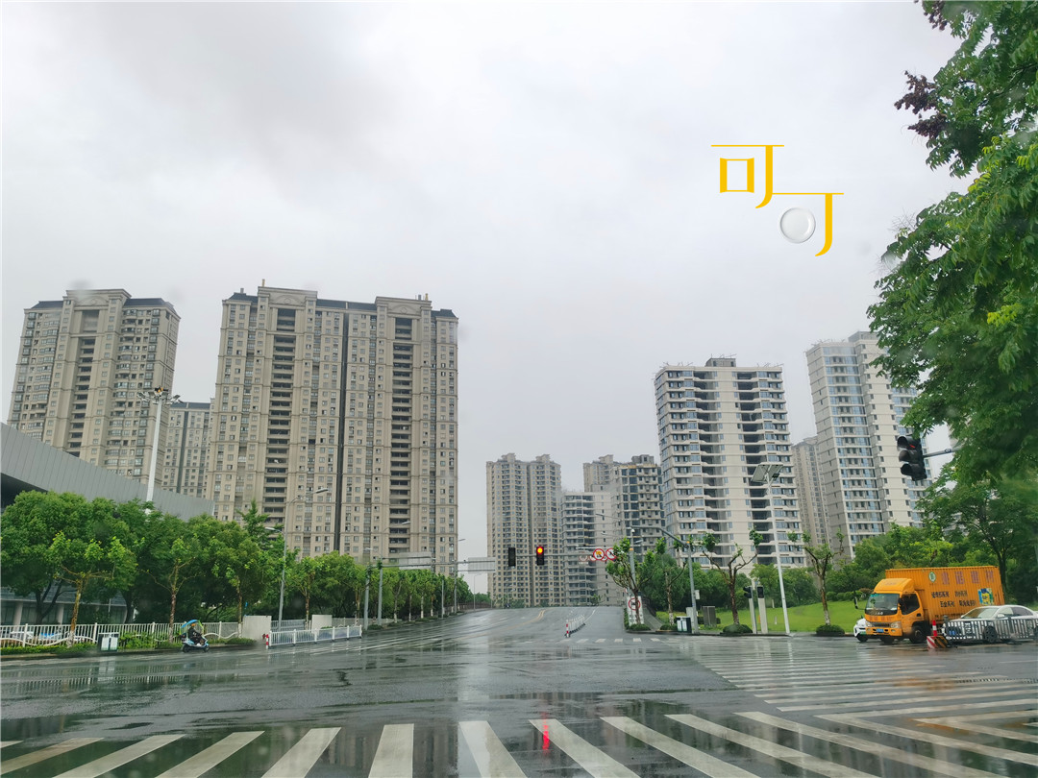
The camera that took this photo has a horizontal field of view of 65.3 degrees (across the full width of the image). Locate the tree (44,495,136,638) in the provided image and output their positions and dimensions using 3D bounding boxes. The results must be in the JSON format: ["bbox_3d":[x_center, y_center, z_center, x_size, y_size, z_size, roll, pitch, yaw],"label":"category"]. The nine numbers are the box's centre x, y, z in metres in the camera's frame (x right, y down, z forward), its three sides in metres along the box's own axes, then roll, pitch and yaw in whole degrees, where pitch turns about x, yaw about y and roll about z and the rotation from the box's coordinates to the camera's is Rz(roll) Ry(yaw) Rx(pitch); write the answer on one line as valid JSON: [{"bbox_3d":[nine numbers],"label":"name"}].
[{"bbox_3d":[-24.409,10.285,46.074,5.152,8.411,5.152,3,-16,-15],"label":"tree"}]

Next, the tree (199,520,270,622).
[{"bbox_3d":[-19.589,13.003,55.671,4.897,8.063,4.897,3,-16,-15],"label":"tree"}]

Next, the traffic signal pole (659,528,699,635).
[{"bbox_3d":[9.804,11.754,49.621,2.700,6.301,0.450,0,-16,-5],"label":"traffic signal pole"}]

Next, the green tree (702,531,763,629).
[{"bbox_3d":[13.364,11.848,50.614,3.838,5.904,3.646,2,-16,-10],"label":"green tree"}]

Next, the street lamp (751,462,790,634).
[{"bbox_3d":[15.253,9.513,49.185,2.200,10.328,1.300,6,-17,-24],"label":"street lamp"}]

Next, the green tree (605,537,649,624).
[{"bbox_3d":[7.211,12.927,54.501,3.121,5.916,2.973,2,-16,-10],"label":"green tree"}]

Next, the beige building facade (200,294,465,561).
[{"bbox_3d":[-57.859,22.026,257.896,74.500,104.295,20.000,3,-16,-15],"label":"beige building facade"}]

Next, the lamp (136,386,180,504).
[{"bbox_3d":[-27.780,8.980,59.973,3.490,19.054,3.490,2,-16,-10],"label":"lamp"}]

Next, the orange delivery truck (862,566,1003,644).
[{"bbox_3d":[18.354,9.624,36.112,6.100,3.200,2.150,5,-17,-20],"label":"orange delivery truck"}]

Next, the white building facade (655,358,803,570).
[{"bbox_3d":[58.958,27.150,229.923,33.500,73.692,19.000,-1,-16,-1],"label":"white building facade"}]

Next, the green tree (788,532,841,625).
[{"bbox_3d":[18.096,11.698,49.590,3.406,5.721,3.236,2,-16,-10],"label":"green tree"}]

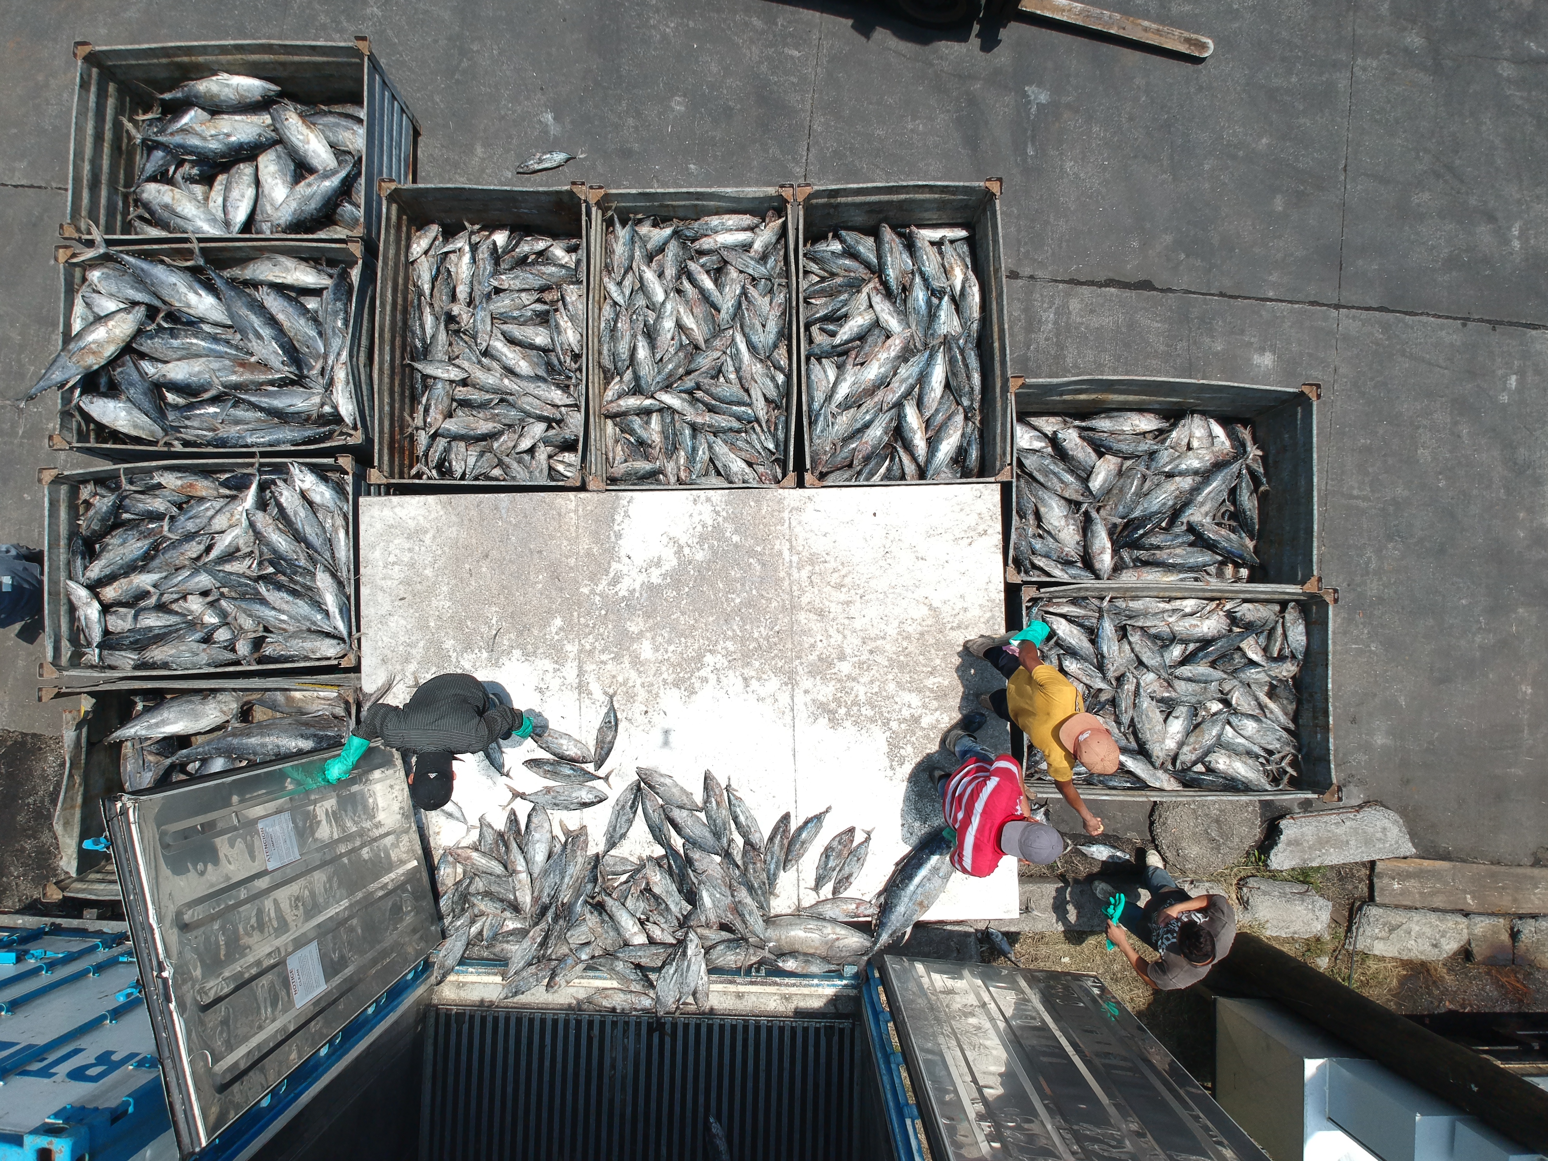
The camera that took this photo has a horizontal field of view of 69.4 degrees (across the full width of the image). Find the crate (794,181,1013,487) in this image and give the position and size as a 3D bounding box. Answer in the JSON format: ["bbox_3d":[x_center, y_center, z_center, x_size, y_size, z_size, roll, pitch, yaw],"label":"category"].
[{"bbox_3d":[0.751,-1.388,6.913,1.186,1.020,1.771,-1,86,0],"label":"crate"}]

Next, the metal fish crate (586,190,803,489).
[{"bbox_3d":[-0.468,-1.362,6.913,1.186,1.020,1.771,0,86,0],"label":"metal fish crate"}]

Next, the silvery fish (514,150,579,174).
[{"bbox_3d":[-1.498,-2.811,7.488,0.477,0.080,0.120,-15,86,-1],"label":"silvery fish"}]

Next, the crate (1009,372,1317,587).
[{"bbox_3d":[2.228,-0.516,6.859,1.771,1.020,1.186,1,86,1],"label":"crate"}]

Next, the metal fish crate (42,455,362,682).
[{"bbox_3d":[-3.254,-0.038,6.818,1.771,1.020,1.186,-2,86,0],"label":"metal fish crate"}]

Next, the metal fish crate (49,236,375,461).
[{"bbox_3d":[-3.243,-1.318,6.915,1.771,1.020,1.186,-1,86,0],"label":"metal fish crate"}]

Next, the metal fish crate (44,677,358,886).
[{"bbox_3d":[-3.204,1.199,6.751,1.771,1.020,1.186,-2,86,0],"label":"metal fish crate"}]

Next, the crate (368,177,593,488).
[{"bbox_3d":[-1.685,-1.385,6.900,1.186,1.020,1.771,0,86,0],"label":"crate"}]

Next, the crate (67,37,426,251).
[{"bbox_3d":[-3.256,-2.547,7.053,1.771,1.020,1.186,0,86,0],"label":"crate"}]

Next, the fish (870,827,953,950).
[{"bbox_3d":[0.809,1.665,6.043,0.290,0.200,0.985,35,87,3],"label":"fish"}]

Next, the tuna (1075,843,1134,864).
[{"bbox_3d":[2.063,1.725,7.103,0.417,0.080,0.115,8,86,1],"label":"tuna"}]

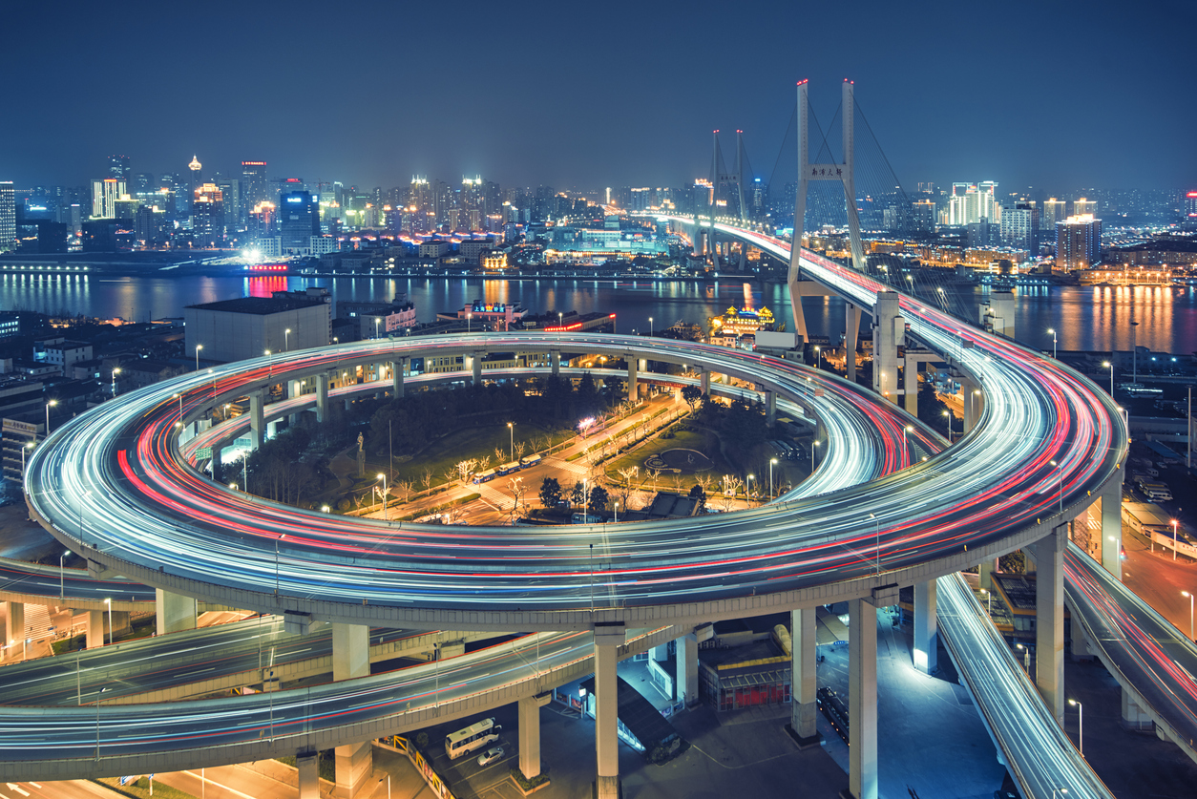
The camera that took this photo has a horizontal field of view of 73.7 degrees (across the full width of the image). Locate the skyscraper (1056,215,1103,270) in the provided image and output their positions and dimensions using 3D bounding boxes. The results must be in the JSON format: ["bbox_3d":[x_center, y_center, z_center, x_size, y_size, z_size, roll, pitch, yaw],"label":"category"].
[{"bbox_3d":[541.127,-178.604,900.641,34.000,59.000,48.000,12,17,43],"label":"skyscraper"}]

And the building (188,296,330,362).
[{"bbox_3d":[-182.269,-36.905,429.600,57.000,26.800,41.000,5,14,22],"label":"building"}]

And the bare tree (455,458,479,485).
[{"bbox_3d":[-40.208,22.190,243.636,7.300,7.990,6.800,0,12,0],"label":"bare tree"}]

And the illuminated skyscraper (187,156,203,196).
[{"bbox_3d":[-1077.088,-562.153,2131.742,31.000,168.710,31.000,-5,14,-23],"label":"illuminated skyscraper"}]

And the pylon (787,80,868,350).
[{"bbox_3d":[132.324,-106.632,462.000,44.000,149.000,10.000,0,14,2],"label":"pylon"}]

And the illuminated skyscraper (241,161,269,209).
[{"bbox_3d":[-681.165,-406.243,1580.000,40.000,136.000,34.000,-2,14,-8],"label":"illuminated skyscraper"}]

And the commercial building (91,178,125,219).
[{"bbox_3d":[-904.467,-356.864,1470.000,52.000,104.000,30.000,-3,14,-11],"label":"commercial building"}]

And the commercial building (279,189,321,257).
[{"bbox_3d":[-416.150,-245.575,1110.000,41.000,88.000,26.000,0,13,0],"label":"commercial building"}]

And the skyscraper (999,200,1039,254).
[{"bbox_3d":[564.819,-227.787,1068.376,37.000,68.000,36.000,11,16,40],"label":"skyscraper"}]

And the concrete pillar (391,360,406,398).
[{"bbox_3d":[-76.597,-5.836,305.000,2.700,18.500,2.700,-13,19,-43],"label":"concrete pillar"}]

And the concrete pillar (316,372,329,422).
[{"bbox_3d":[-98.533,1.363,285.000,2.700,20.500,2.700,8,15,29],"label":"concrete pillar"}]

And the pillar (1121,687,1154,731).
[{"bbox_3d":[90.352,51.751,133.821,4.300,7.200,2.000,1,13,3],"label":"pillar"}]

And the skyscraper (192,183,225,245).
[{"bbox_3d":[-597.712,-281.905,1225.017,42.000,92.250,36.000,-4,13,-17],"label":"skyscraper"}]

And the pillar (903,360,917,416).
[{"bbox_3d":[112.480,-0.624,286.756,4.600,29.980,3.600,0,12,0],"label":"pillar"}]

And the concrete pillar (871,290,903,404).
[{"bbox_3d":[102.810,-11.614,283.261,10.500,53.030,7.800,0,12,0],"label":"concrete pillar"}]

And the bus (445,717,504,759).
[{"bbox_3d":[-20.222,55.066,129.217,8.400,3.150,2.400,-8,15,-31],"label":"bus"}]

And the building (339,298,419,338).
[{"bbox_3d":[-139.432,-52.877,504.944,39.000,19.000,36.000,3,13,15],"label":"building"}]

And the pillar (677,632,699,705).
[{"bbox_3d":[15.565,47.045,139.500,2.400,13.000,2.400,-6,15,-24],"label":"pillar"}]

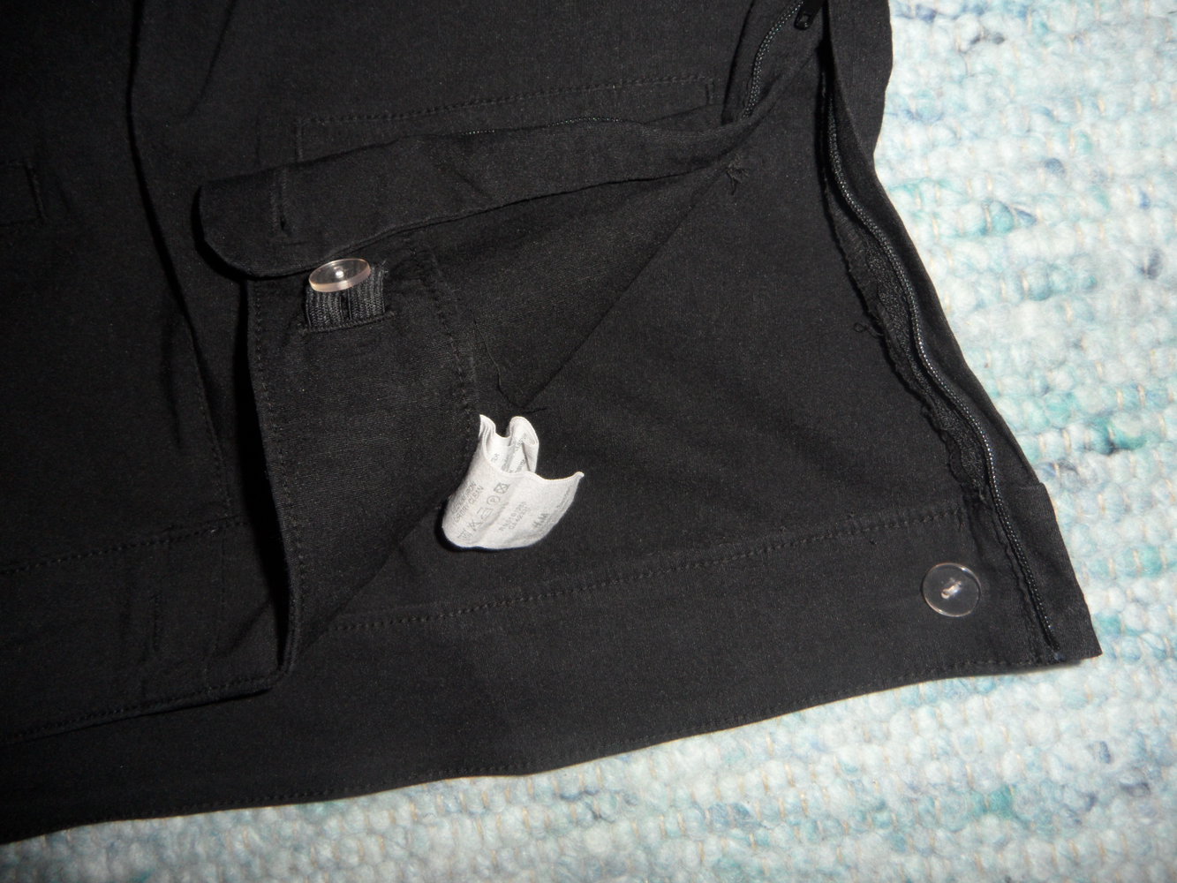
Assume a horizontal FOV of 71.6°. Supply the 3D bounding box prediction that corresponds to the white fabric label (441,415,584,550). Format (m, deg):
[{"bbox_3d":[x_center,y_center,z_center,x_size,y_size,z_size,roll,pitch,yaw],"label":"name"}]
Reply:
[{"bbox_3d":[-0.020,0.011,0.212,0.030,0.018,0.026,30,125,0],"label":"white fabric label"}]

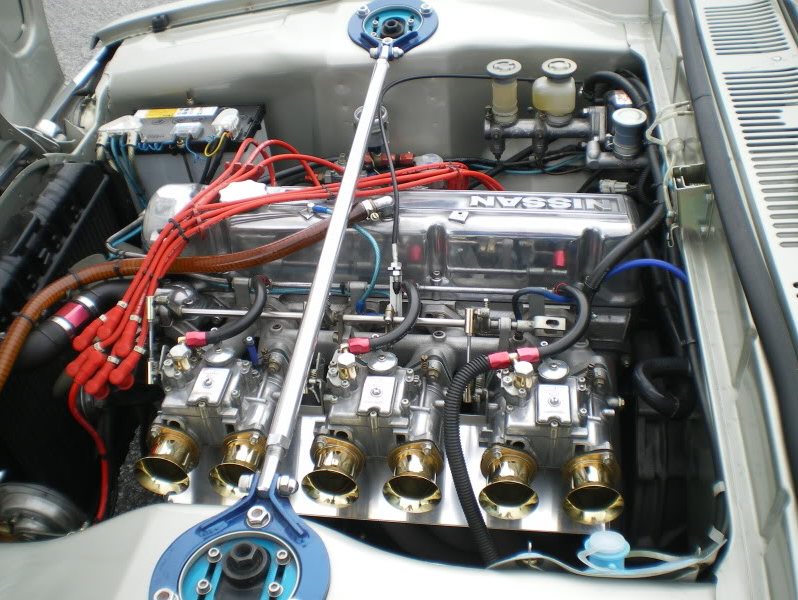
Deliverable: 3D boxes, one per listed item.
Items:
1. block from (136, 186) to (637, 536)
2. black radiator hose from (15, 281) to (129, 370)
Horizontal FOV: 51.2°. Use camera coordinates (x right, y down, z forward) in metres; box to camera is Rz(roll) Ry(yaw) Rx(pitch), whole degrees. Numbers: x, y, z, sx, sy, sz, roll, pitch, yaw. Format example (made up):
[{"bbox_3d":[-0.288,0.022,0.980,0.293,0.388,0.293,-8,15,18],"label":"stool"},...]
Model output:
[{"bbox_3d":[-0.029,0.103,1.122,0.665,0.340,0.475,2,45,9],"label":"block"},{"bbox_3d":[-0.453,0.029,1.171,0.200,0.080,0.061,-23,47,-16],"label":"black radiator hose"}]

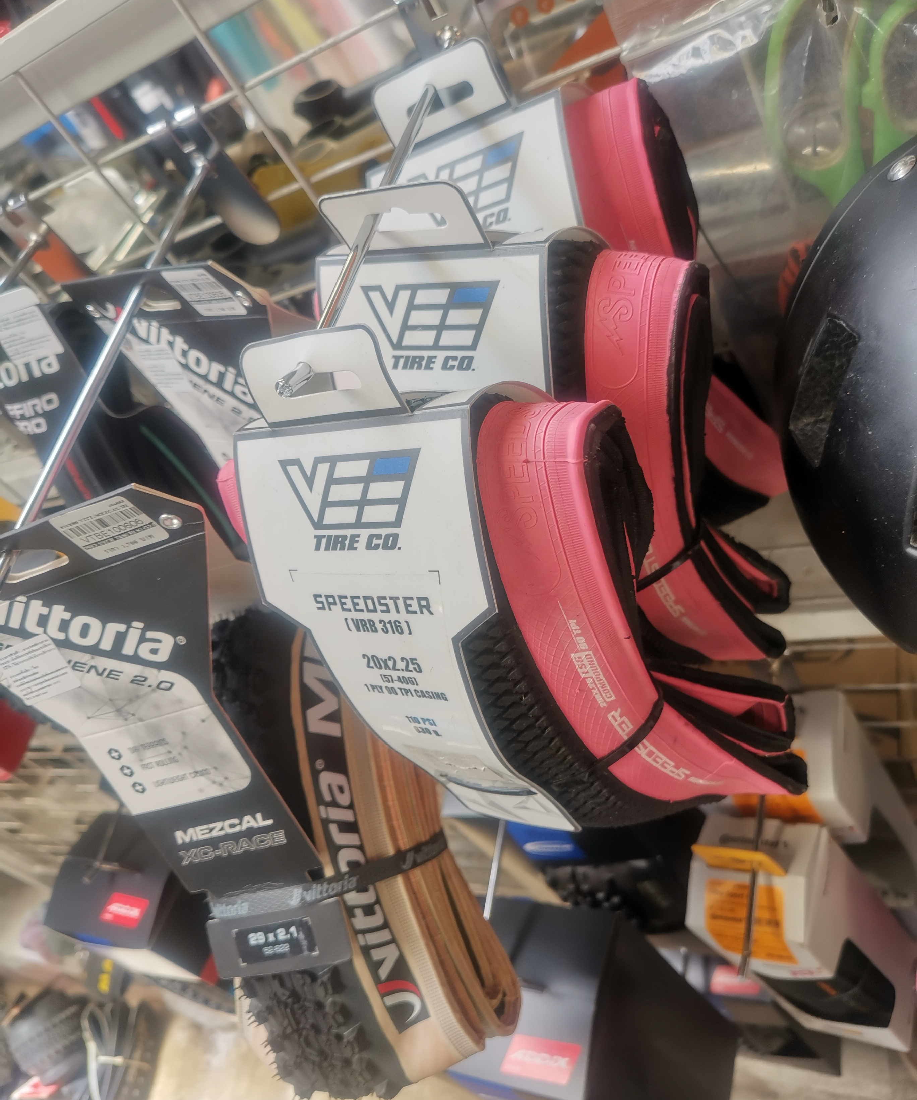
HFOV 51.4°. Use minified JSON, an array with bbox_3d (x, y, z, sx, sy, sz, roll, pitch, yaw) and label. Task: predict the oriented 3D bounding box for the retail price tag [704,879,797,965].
[{"bbox_3d":[0.230,0.301,0.755,0.061,0.069,0.025,-7,20,34],"label":"retail price tag"}]

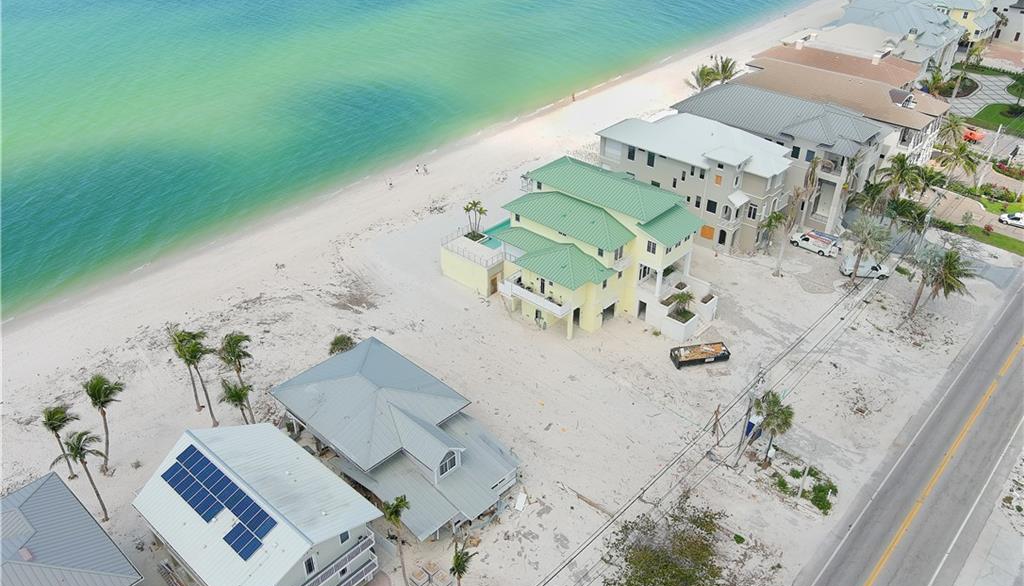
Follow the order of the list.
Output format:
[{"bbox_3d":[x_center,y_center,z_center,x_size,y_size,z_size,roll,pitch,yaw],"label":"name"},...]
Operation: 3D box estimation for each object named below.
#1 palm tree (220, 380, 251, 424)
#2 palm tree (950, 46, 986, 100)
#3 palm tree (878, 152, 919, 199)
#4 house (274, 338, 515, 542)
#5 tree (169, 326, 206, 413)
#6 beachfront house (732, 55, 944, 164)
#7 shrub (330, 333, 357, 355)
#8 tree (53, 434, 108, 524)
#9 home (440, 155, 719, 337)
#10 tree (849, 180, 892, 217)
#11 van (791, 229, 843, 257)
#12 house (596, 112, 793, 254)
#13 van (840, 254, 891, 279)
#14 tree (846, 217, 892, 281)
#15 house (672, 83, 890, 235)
[{"bbox_3d":[-27.180,11.900,84.450,3.400,6.870,3.400,-2,32,0],"label":"palm tree"},{"bbox_3d":[89.810,-44.010,164.370,5.200,10.740,5.200,-2,32,0],"label":"palm tree"},{"bbox_3d":[55.621,-15.407,119.583,6.000,8.000,6.000,26,42,35],"label":"palm tree"},{"bbox_3d":[-10.767,12.975,77.851,25.000,7.300,13.900,26,42,35],"label":"house"},{"bbox_3d":[-34.150,8.440,87.050,4.100,10.280,4.100,-2,32,0],"label":"tree"},{"bbox_3d":[53.610,-29.580,140.210,35.000,13.800,14.800,26,41,36],"label":"beachfront house"},{"bbox_3d":[-19.451,6.093,94.797,3.200,2.300,3.100,25,41,34],"label":"shrub"},{"bbox_3d":[-35.136,15.618,68.973,4.500,10.100,4.200,0,33,0],"label":"tree"},{"bbox_3d":[8.668,-6.306,100.648,31.700,14.300,18.500,26,42,35],"label":"home"},{"bbox_3d":[53.040,-13.210,121.170,6.000,6.400,6.000,-2,32,0],"label":"tree"},{"bbox_3d":[42.600,-7.030,115.750,2.050,2.200,6.100,-28,41,-36],"label":"van"},{"bbox_3d":[26.112,-17.309,116.916,24.900,14.000,13.900,26,41,34],"label":"house"},{"bbox_3d":[45.481,-3.264,106.107,5.700,2.100,2.000,6,33,9],"label":"van"},{"bbox_3d":[45.160,-5.440,106.780,5.400,8.940,5.400,-2,32,0],"label":"tree"},{"bbox_3d":[39.375,-22.620,124.667,28.200,14.800,14.800,26,42,35],"label":"house"}]

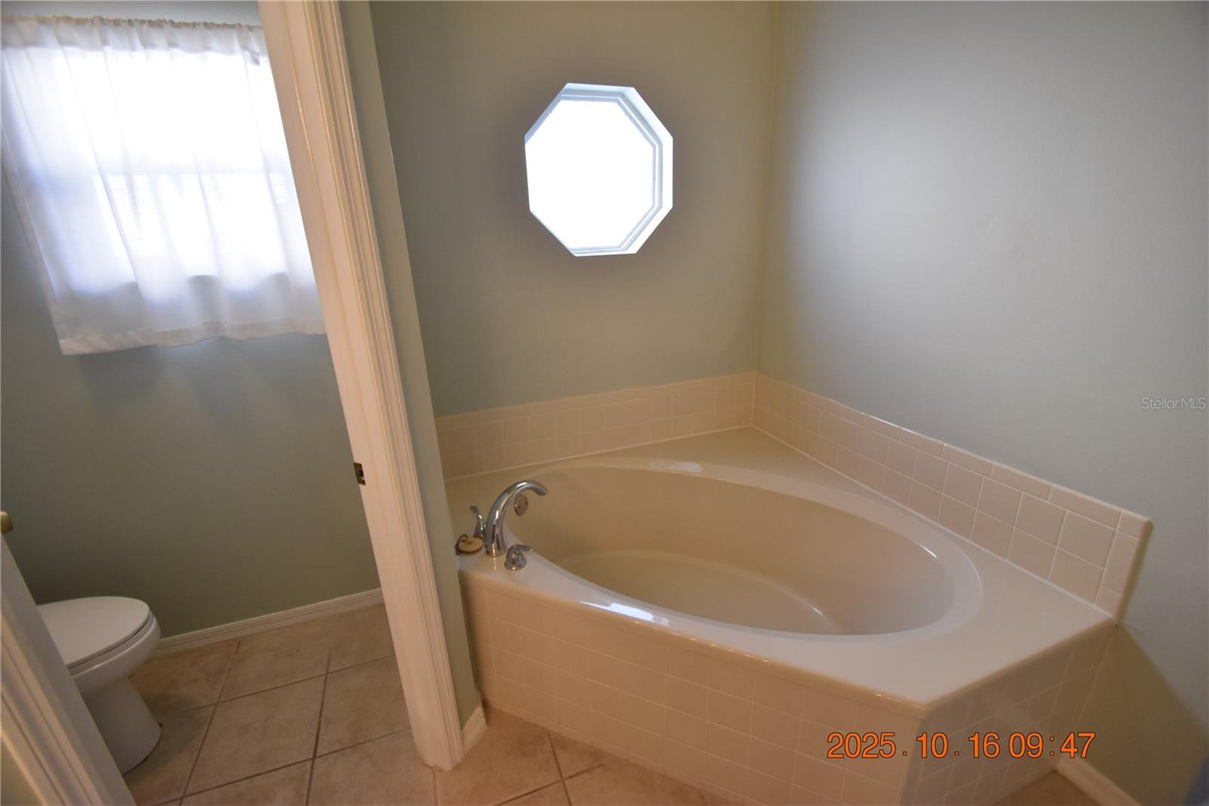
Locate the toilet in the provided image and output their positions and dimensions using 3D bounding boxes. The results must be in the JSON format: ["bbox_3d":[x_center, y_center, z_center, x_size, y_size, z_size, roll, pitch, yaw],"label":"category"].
[{"bbox_3d":[-1.701,0.726,1.450,0.720,0.740,0.440,-8,19,-16],"label":"toilet"}]

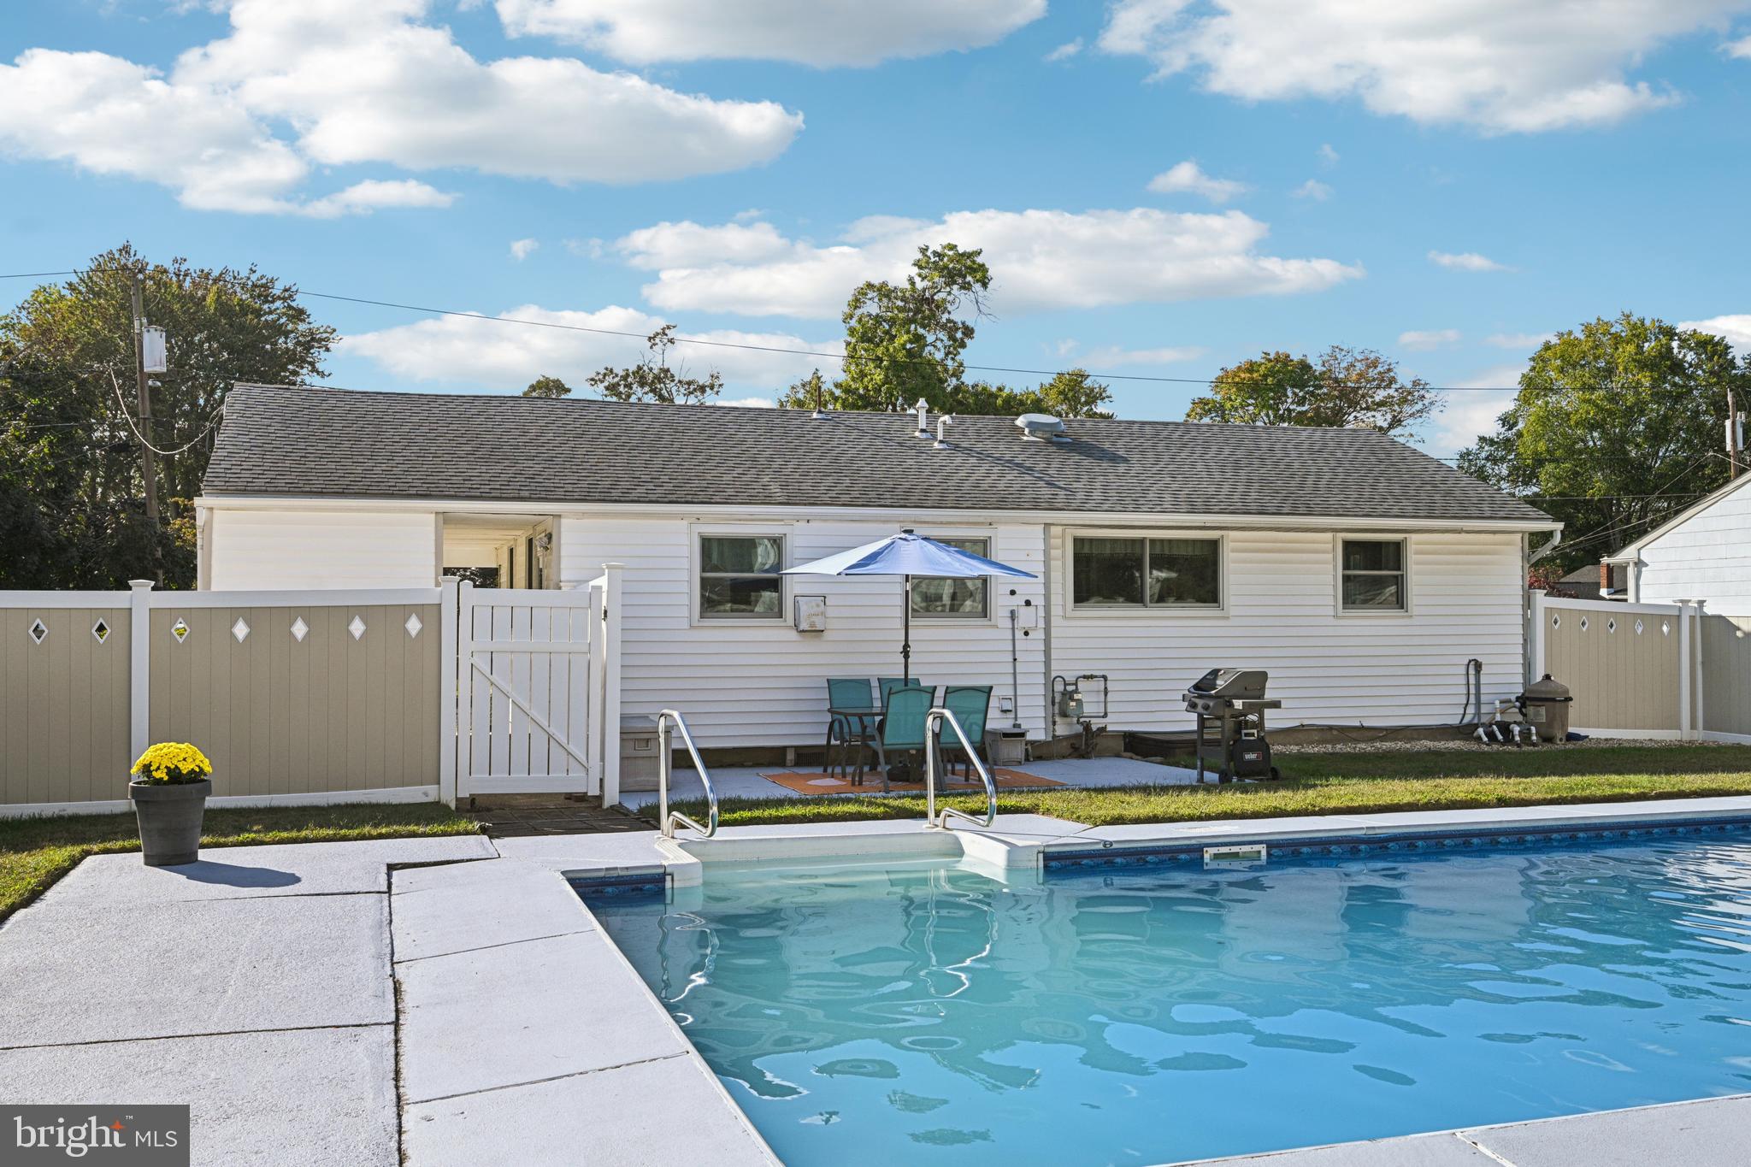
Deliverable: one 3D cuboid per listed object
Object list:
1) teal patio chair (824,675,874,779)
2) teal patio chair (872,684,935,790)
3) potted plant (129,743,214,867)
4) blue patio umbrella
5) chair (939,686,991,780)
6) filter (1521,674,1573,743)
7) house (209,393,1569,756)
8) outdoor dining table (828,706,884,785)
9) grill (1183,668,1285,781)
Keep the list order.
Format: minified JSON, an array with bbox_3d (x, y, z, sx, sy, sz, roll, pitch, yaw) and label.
[{"bbox_3d":[-0.145,1.468,14.787,0.560,0.950,0.660,0,-1,-17],"label":"teal patio chair"},{"bbox_3d":[0.277,1.441,13.631,0.560,0.950,0.660,0,-1,-17],"label":"teal patio chair"},{"bbox_3d":[-4.512,1.409,9.321,0.490,0.770,0.490,0,-1,0],"label":"potted plant"},{"bbox_3d":[0.317,0.705,14.260,2.450,2.450,2.350,0,-1,0],"label":"blue patio umbrella"},{"bbox_3d":[0.793,1.444,13.779,0.560,0.950,0.660,0,-1,-17],"label":"chair"},{"bbox_3d":[8.521,1.574,18.469,0.590,0.870,0.590,0,-1,-17],"label":"filter"},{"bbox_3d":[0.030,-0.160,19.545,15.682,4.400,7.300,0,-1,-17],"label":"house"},{"bbox_3d":[0.319,1.581,14.290,1.380,0.700,0.950,0,-1,-17],"label":"outdoor dining table"},{"bbox_3d":[3.492,1.374,14.273,0.640,1.100,1.150,0,-1,-17],"label":"grill"}]

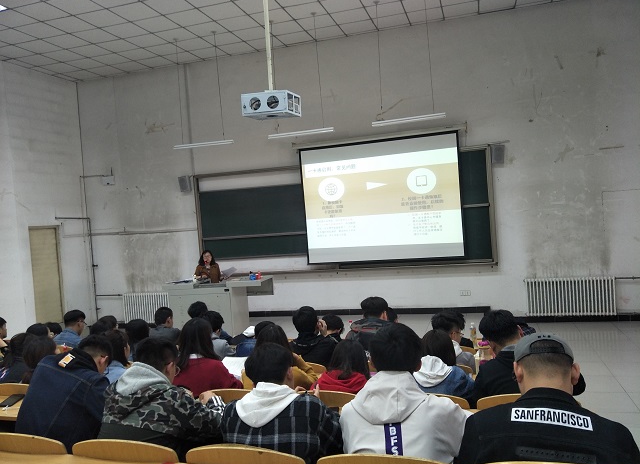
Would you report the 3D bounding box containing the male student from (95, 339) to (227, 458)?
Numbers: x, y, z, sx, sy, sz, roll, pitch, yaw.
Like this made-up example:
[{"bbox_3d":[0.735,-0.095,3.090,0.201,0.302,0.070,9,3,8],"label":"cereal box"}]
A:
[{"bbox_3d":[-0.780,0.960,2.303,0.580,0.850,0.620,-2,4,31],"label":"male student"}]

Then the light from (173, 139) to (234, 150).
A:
[{"bbox_3d":[-2.154,-1.612,8.202,1.250,0.070,0.120,-3,4,16],"label":"light"}]

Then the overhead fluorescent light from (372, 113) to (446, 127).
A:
[{"bbox_3d":[1.410,-1.787,7.071,1.200,0.080,0.120,-3,3,16],"label":"overhead fluorescent light"}]

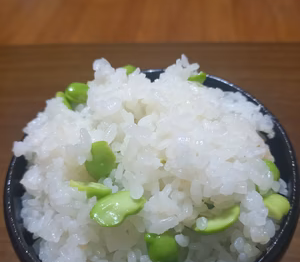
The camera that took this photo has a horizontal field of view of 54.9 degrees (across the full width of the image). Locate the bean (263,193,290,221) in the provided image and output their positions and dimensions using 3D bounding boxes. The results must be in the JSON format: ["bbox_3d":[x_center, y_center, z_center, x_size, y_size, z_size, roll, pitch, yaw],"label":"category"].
[{"bbox_3d":[0.042,0.026,0.097,0.011,0.007,0.009,3,47,9],"label":"bean"}]

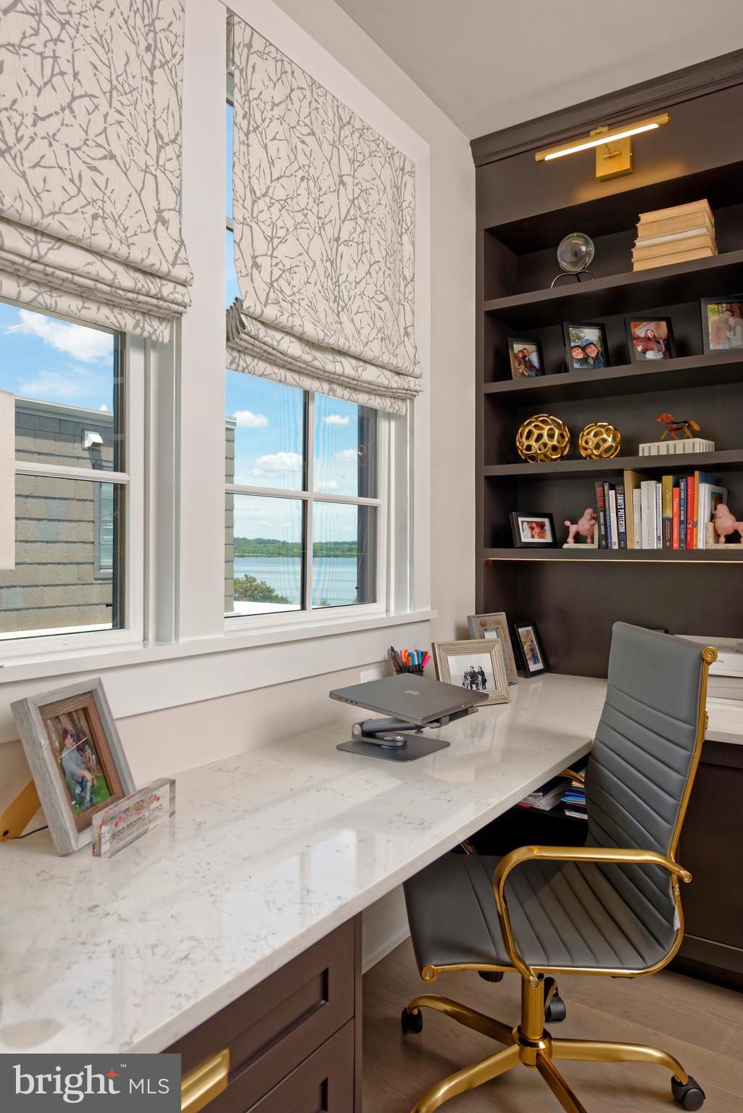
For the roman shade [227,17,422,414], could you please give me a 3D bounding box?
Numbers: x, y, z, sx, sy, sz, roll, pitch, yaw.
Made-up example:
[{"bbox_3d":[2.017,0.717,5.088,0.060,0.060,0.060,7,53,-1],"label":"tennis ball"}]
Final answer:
[{"bbox_3d":[-0.088,-0.852,2.032,0.070,0.790,0.810,1,0,34],"label":"roman shade"}]

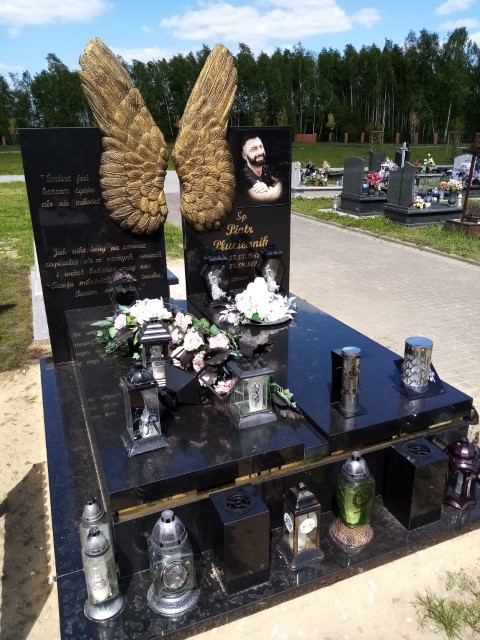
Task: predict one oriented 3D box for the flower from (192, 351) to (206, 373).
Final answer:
[{"bbox_3d":[-0.193,0.198,2.290,0.060,0.080,0.060,-9,22,-21],"label":"flower"}]

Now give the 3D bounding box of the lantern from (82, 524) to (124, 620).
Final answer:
[{"bbox_3d":[-0.436,0.770,1.493,0.126,0.309,0.126,-9,22,-21],"label":"lantern"}]

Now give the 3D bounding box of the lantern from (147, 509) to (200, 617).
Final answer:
[{"bbox_3d":[-0.216,0.742,1.511,0.163,0.325,0.163,0,20,0],"label":"lantern"}]

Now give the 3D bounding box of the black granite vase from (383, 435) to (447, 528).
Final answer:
[{"bbox_3d":[0.680,0.630,1.853,0.148,0.286,0.148,-9,22,-21],"label":"black granite vase"}]

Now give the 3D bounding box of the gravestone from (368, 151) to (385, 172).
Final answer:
[{"bbox_3d":[4.236,-4.815,15.006,0.500,0.860,0.170,-8,22,-21],"label":"gravestone"}]

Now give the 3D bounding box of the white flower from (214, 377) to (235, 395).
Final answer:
[{"bbox_3d":[-0.064,0.275,1.990,0.083,0.065,0.074,-1,21,-2],"label":"white flower"}]

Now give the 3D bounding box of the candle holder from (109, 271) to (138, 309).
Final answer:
[{"bbox_3d":[-0.730,-0.184,2.988,0.158,0.277,0.144,-8,22,-21],"label":"candle holder"}]

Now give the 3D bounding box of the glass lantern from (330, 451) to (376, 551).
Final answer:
[{"bbox_3d":[0.433,0.655,1.792,0.170,0.391,0.170,-5,21,-13],"label":"glass lantern"}]

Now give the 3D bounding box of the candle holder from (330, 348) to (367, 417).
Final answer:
[{"bbox_3d":[0.458,0.246,1.967,0.110,0.268,0.120,-9,22,-21],"label":"candle holder"}]

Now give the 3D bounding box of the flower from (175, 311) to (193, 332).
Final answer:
[{"bbox_3d":[-0.306,0.008,2.605,0.089,0.094,0.084,-3,20,-7],"label":"flower"}]

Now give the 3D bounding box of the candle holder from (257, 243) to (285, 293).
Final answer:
[{"bbox_3d":[0.233,-0.345,3.397,0.172,0.365,0.165,-9,22,-21],"label":"candle holder"}]

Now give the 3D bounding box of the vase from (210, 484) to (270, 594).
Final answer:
[{"bbox_3d":[-0.001,0.751,1.655,0.153,0.310,0.143,-8,22,-21],"label":"vase"}]

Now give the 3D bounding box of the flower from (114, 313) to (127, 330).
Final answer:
[{"bbox_3d":[-0.647,0.011,2.604,0.069,0.084,0.069,-6,21,-14],"label":"flower"}]

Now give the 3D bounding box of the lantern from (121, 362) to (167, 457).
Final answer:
[{"bbox_3d":[-0.356,0.304,1.753,0.148,0.324,0.150,-9,22,-21],"label":"lantern"}]

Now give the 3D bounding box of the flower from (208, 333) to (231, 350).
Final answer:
[{"bbox_3d":[-0.099,0.104,2.324,0.106,0.072,0.096,-1,21,-2],"label":"flower"}]

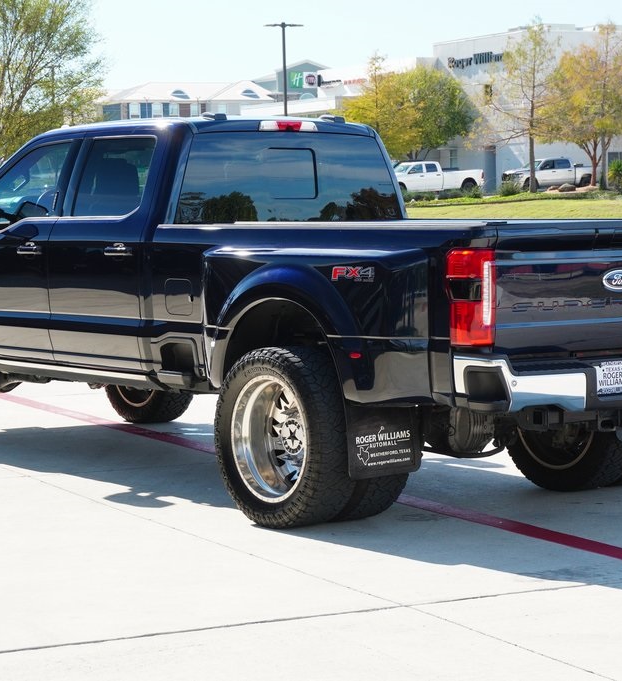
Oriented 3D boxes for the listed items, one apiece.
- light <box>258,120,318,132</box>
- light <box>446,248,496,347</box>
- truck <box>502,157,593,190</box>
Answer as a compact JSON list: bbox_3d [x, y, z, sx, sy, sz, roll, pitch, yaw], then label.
[{"bbox_3d":[-0.146,-1.254,12.161,0.430,0.060,0.060,-3,5,-38],"label":"light"},{"bbox_3d":[0.772,-0.205,9.879,0.155,0.465,0.200,-3,5,-39],"label":"light"},{"bbox_3d":[14.347,-9.841,123.000,6.000,1.970,2.050,-2,4,-21],"label":"truck"}]

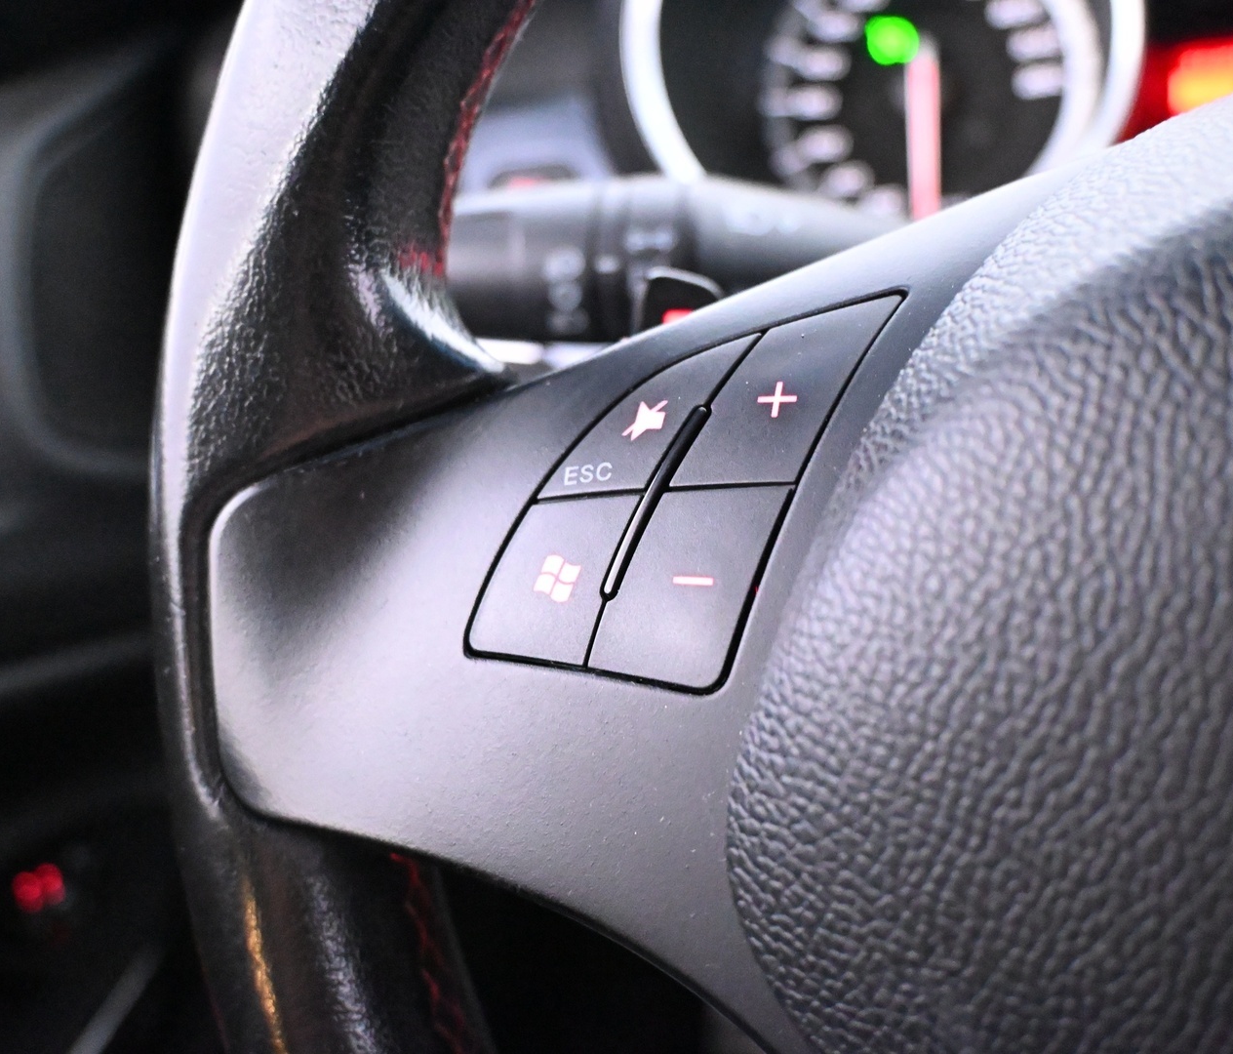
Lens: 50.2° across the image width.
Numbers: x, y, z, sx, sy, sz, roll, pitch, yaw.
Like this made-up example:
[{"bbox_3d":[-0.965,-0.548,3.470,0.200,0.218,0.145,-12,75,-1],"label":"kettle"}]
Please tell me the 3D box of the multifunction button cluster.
[{"bbox_3d":[0.009,-0.004,0.169,0.051,0.051,0.014,2,-13,15],"label":"multifunction button cluster"}]

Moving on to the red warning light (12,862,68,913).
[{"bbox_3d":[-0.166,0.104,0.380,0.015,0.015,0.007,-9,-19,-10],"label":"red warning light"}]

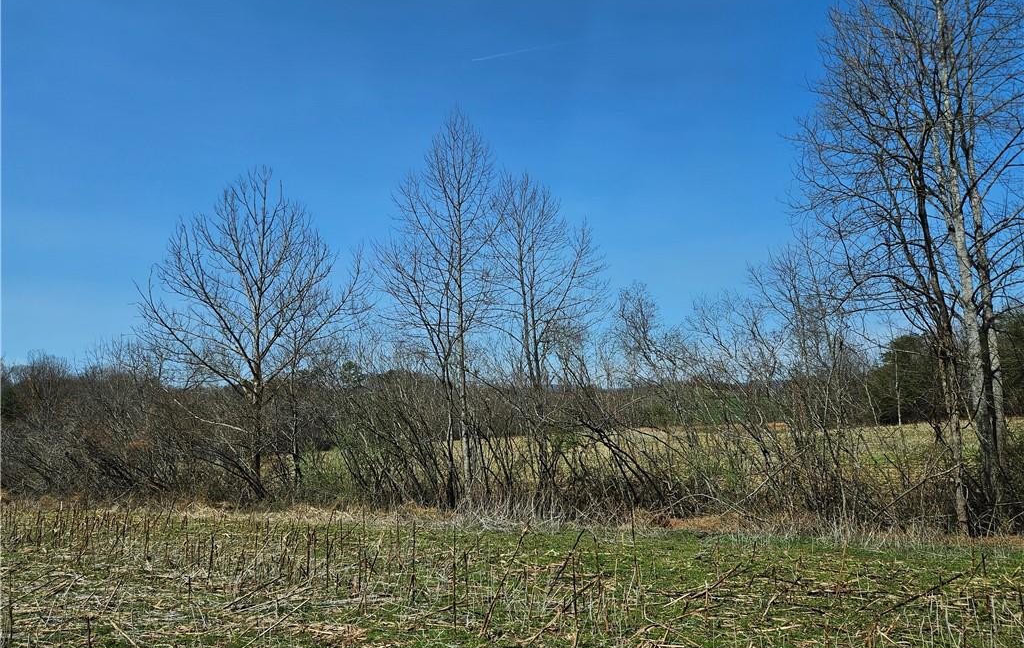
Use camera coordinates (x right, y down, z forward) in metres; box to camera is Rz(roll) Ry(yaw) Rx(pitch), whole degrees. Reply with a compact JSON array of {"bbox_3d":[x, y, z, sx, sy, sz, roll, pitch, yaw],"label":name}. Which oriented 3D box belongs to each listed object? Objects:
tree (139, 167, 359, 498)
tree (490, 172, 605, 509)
[{"bbox_3d":[-6.700,0.100,17.500,5.500,8.500,5.200,0,-6,0],"label":"tree"},{"bbox_3d":[0.830,0.280,15.950,2.650,7.900,2.800,0,-6,0],"label":"tree"}]

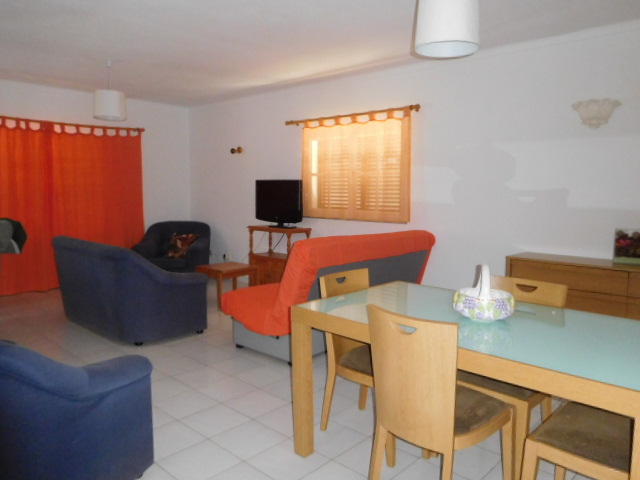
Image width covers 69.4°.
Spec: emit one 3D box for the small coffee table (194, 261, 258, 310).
[{"bbox_3d":[-1.103,0.533,5.505,0.570,0.430,0.550,6,8,42],"label":"small coffee table"}]

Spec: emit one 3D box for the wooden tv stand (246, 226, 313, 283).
[{"bbox_3d":[-0.502,0.278,5.950,0.820,0.855,0.430,6,8,42],"label":"wooden tv stand"}]

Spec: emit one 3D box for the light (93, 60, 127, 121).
[{"bbox_3d":[-2.173,-1.535,4.799,0.345,0.635,0.345,6,8,42],"label":"light"}]

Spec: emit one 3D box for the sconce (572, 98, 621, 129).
[{"bbox_3d":[2.171,-0.999,3.644,0.315,0.210,0.160,6,8,42],"label":"sconce"}]

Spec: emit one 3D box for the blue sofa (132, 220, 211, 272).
[{"bbox_3d":[-2.090,0.192,6.550,0.930,0.870,0.860,0,6,-3],"label":"blue sofa"}]

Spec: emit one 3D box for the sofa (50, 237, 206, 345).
[{"bbox_3d":[-1.836,0.417,4.507,0.830,0.860,1.420,-6,9,-45],"label":"sofa"}]

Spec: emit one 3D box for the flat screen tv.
[{"bbox_3d":[-0.508,-0.441,5.830,0.820,0.600,0.210,6,8,42],"label":"flat screen tv"}]

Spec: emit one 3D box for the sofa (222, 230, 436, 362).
[{"bbox_3d":[0.144,0.401,4.280,1.170,0.975,1.780,6,8,42],"label":"sofa"}]

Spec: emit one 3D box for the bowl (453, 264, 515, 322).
[{"bbox_3d":[0.757,0.235,2.111,0.280,0.253,0.260,3,6,20],"label":"bowl"}]

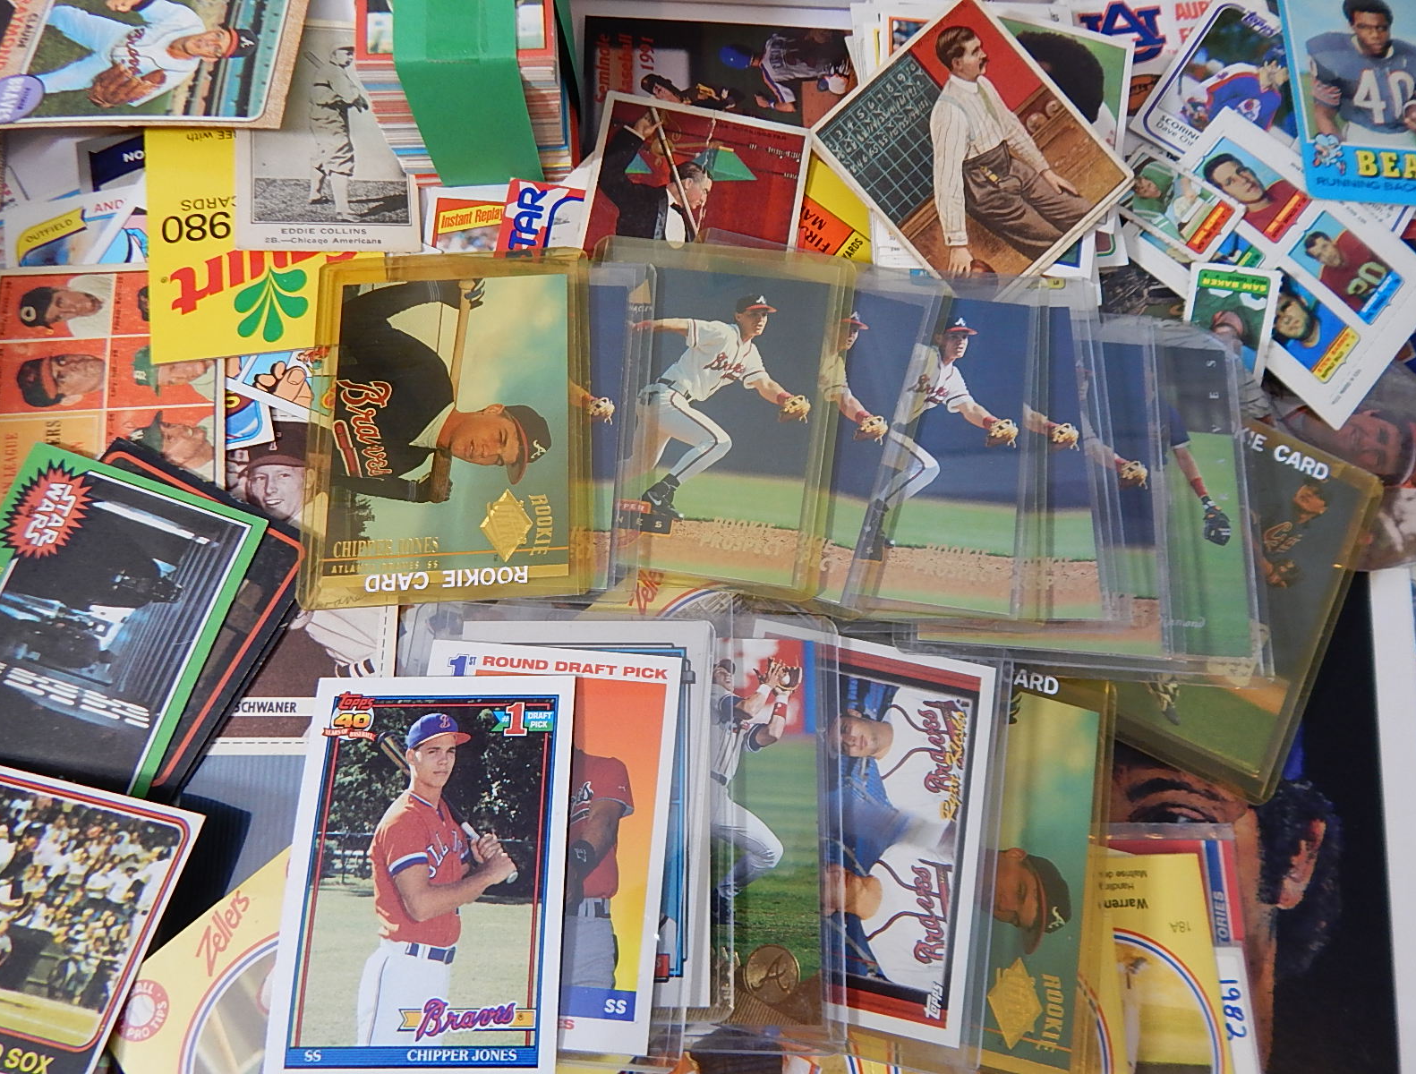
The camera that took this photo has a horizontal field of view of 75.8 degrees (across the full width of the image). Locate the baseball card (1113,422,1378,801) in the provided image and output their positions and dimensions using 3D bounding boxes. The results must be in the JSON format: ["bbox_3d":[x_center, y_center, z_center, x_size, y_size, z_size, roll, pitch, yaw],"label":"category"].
[{"bbox_3d":[0.135,0.011,0.252,0.076,0.003,0.102,27,78,8],"label":"baseball card"}]

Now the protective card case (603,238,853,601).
[{"bbox_3d":[-0.003,-0.036,0.249,0.076,0.003,0.102,8,73,6],"label":"protective card case"}]

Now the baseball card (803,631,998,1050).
[{"bbox_3d":[0.035,0.069,0.223,0.064,0.002,0.089,11,69,4],"label":"baseball card"}]

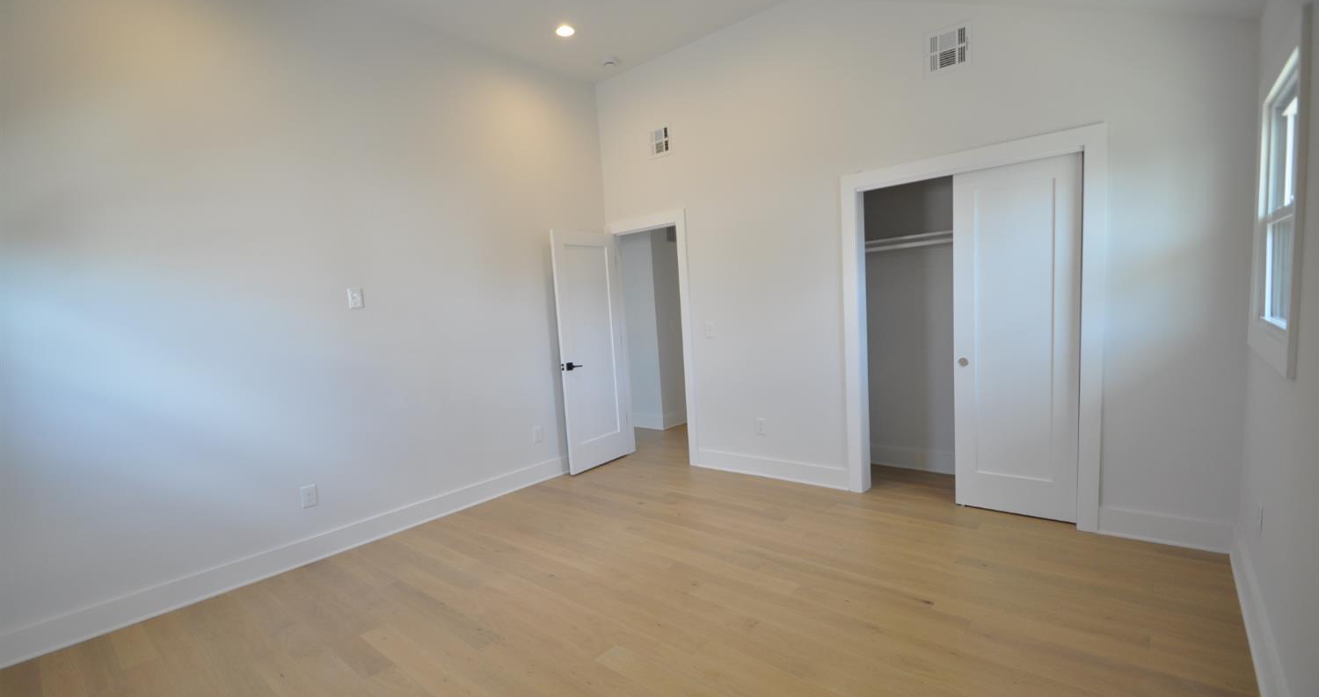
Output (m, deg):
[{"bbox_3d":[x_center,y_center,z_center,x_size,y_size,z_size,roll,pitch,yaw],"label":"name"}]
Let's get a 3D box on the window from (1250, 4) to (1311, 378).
[{"bbox_3d":[2.067,-0.461,1.813,0.080,0.990,0.980,2,7,43],"label":"window"}]

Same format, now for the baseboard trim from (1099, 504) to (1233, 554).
[{"bbox_3d":[2.617,0.942,2.862,0.510,0.157,0.018,1,7,40],"label":"baseboard trim"}]

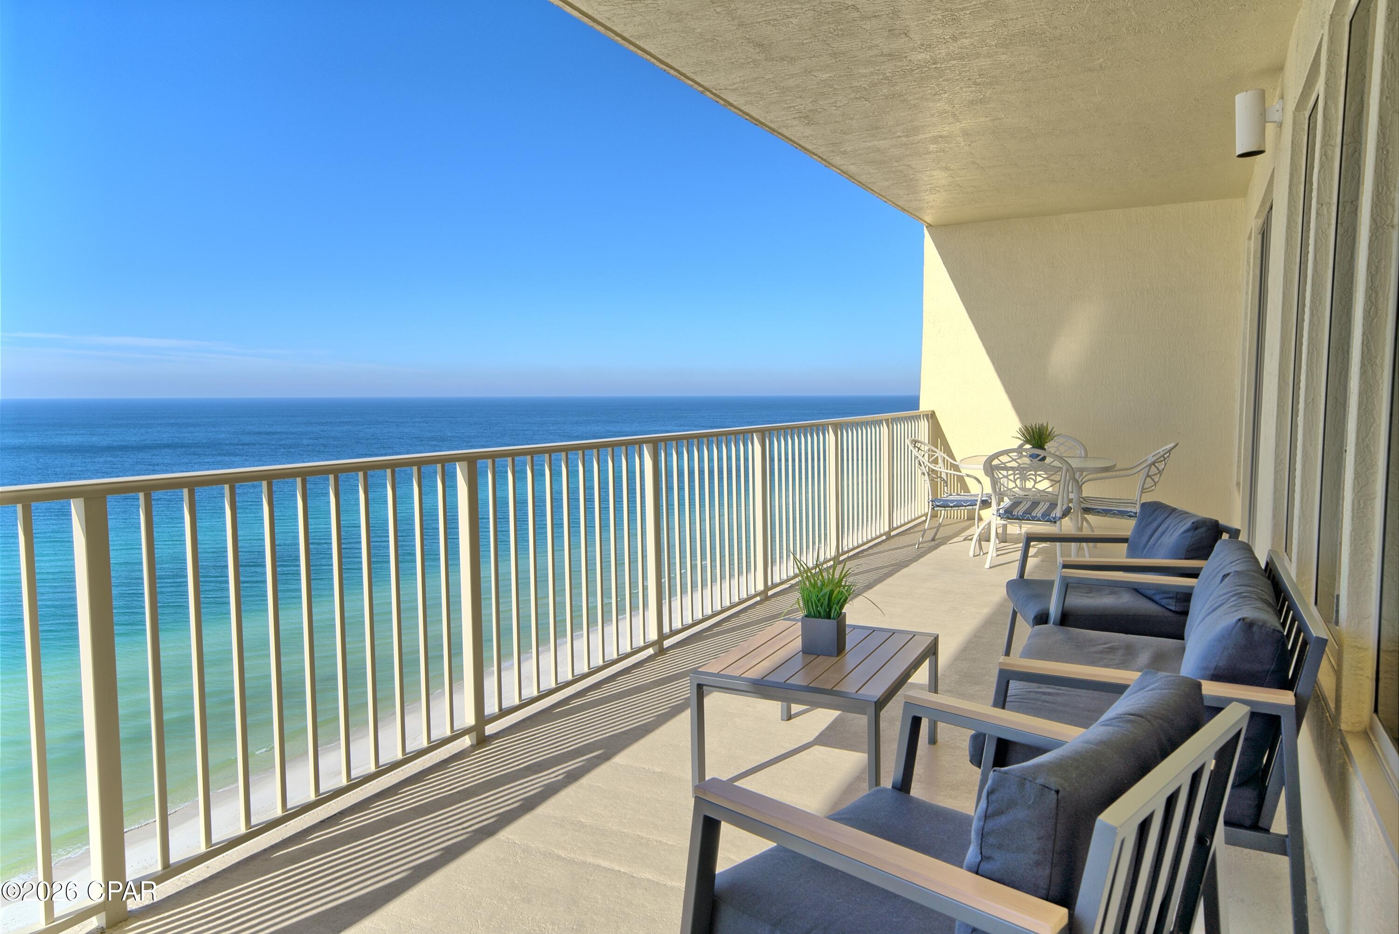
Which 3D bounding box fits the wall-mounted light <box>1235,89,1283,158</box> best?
[{"bbox_3d":[2.632,-1.621,4.394,0.187,0.283,0.120,2,5,28],"label":"wall-mounted light"}]

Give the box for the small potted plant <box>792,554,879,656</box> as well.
[{"bbox_3d":[0.433,0.452,3.084,0.220,0.330,0.250,2,5,28],"label":"small potted plant"}]

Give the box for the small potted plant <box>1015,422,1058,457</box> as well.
[{"bbox_3d":[2.605,-0.196,7.187,0.310,0.295,0.310,2,5,28],"label":"small potted plant"}]

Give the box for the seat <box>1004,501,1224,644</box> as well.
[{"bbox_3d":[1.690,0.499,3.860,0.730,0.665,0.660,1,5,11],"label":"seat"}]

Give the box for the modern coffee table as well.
[{"bbox_3d":[0.412,0.816,3.093,0.578,0.400,0.790,2,5,28],"label":"modern coffee table"}]

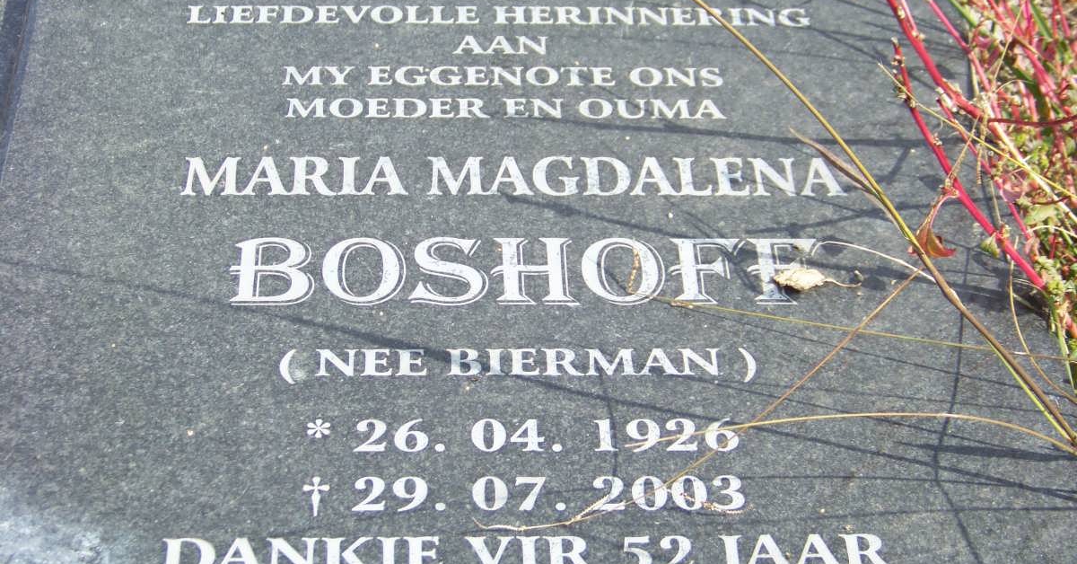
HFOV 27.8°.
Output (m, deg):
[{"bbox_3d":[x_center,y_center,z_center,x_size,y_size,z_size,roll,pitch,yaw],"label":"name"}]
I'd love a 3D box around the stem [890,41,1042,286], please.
[{"bbox_3d":[0.262,-0.069,1.336,0.024,0.201,0.018,-27,29,20],"label":"stem"}]

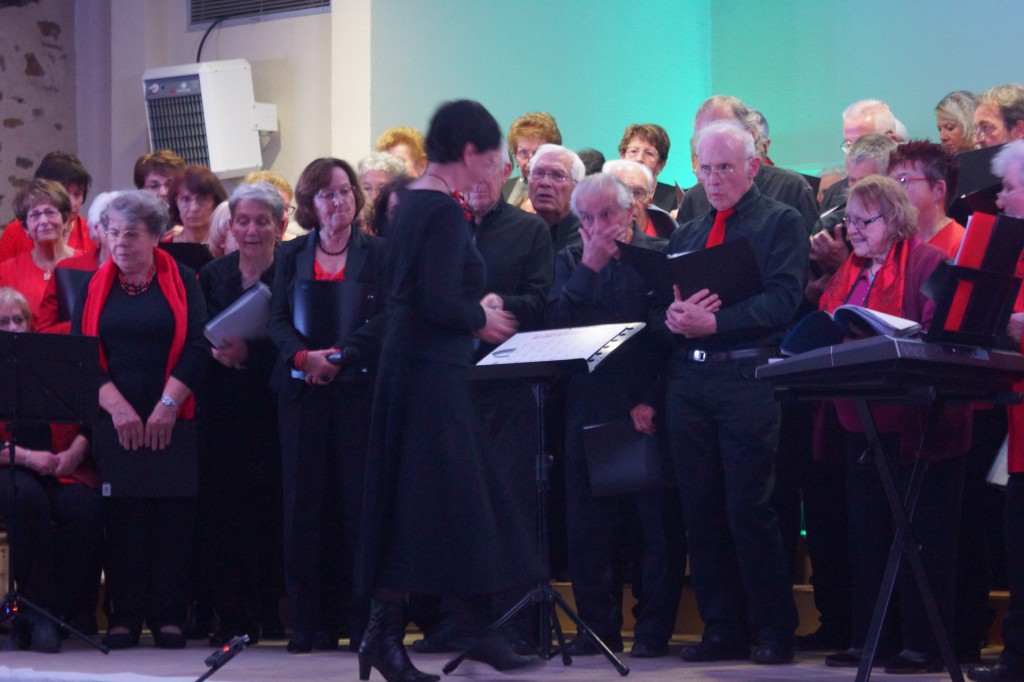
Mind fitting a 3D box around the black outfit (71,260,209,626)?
[{"bbox_3d":[-1.258,0.360,7.200,0.460,1.270,0.320,0,-4,-2],"label":"black outfit"}]

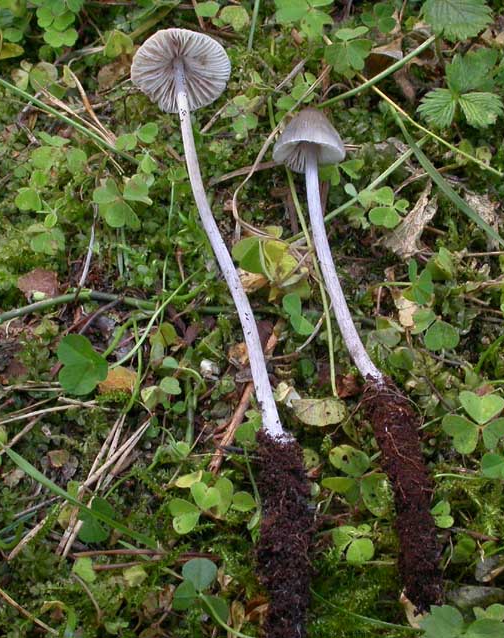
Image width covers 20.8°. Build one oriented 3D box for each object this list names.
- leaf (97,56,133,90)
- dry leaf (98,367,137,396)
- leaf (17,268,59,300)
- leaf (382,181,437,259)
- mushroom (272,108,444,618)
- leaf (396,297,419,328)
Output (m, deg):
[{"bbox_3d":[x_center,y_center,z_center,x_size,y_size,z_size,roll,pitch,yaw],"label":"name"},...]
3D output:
[{"bbox_3d":[-0.045,-0.083,0.460,0.018,0.006,0.008,-33,68,-15],"label":"leaf"},{"bbox_3d":[-0.040,0.019,0.408,0.011,0.006,0.010,3,63,2],"label":"dry leaf"},{"bbox_3d":[-0.065,-0.011,0.424,0.012,0.005,0.012,-27,66,-13],"label":"leaf"},{"bbox_3d":[0.050,-0.032,0.432,0.009,0.012,0.029,24,66,12],"label":"leaf"},{"bbox_3d":[0.034,0.005,0.406,0.022,0.021,0.166,-12,64,-6],"label":"mushroom"},{"bbox_3d":[0.048,-0.002,0.419,0.006,0.005,0.011,-11,64,-5],"label":"leaf"}]

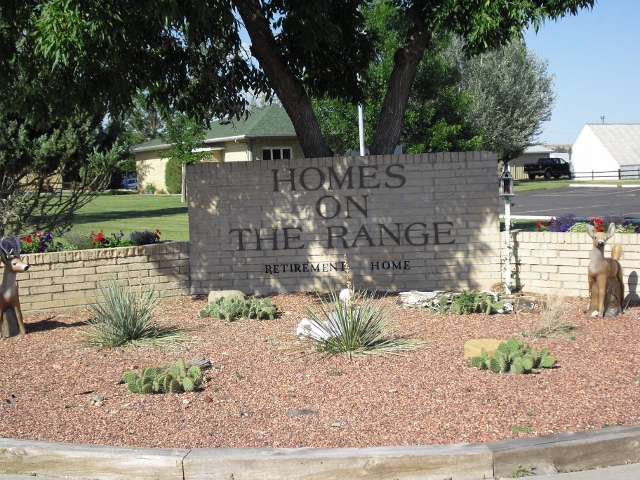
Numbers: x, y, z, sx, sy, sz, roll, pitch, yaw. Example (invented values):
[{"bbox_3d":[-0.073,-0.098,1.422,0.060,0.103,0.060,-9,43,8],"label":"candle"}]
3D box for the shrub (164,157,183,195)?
[{"bbox_3d":[-8.909,-3.949,60.000,1.250,2.350,1.300,-2,4,0],"label":"shrub"}]

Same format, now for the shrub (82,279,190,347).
[{"bbox_3d":[-1.442,0.570,7.700,0.840,0.520,0.720,-2,4,0],"label":"shrub"}]

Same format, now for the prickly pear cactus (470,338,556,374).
[{"bbox_3d":[1.343,0.808,6.800,0.590,0.220,0.420,-2,4,0],"label":"prickly pear cactus"}]

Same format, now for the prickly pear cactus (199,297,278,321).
[{"bbox_3d":[-0.700,0.589,8.420,0.690,0.210,0.450,-2,4,0],"label":"prickly pear cactus"}]

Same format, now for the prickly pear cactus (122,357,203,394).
[{"bbox_3d":[-1.051,0.917,6.580,0.550,0.200,0.380,-2,4,0],"label":"prickly pear cactus"}]

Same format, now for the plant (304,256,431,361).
[{"bbox_3d":[0.320,0.496,7.200,0.930,0.720,0.850,-2,4,0],"label":"plant"}]

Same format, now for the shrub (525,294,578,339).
[{"bbox_3d":[1.800,0.595,7.620,0.420,0.330,0.380,-2,4,0],"label":"shrub"}]

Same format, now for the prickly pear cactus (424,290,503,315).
[{"bbox_3d":[1.233,0.537,8.420,0.660,0.210,0.400,-2,4,0],"label":"prickly pear cactus"}]

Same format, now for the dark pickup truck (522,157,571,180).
[{"bbox_3d":[20.687,-6.304,87.000,5.800,1.920,2.000,-5,5,-43],"label":"dark pickup truck"}]

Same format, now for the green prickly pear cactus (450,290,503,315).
[{"bbox_3d":[1.336,0.537,8.420,0.440,0.210,0.360,-2,4,0],"label":"green prickly pear cactus"}]

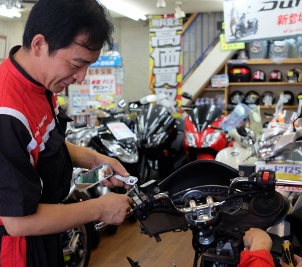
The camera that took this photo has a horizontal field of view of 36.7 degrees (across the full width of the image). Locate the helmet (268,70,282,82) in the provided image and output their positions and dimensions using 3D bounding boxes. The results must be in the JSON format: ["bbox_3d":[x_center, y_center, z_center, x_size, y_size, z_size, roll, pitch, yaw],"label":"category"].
[{"bbox_3d":[2.209,-1.013,8.049,0.235,0.215,0.275,2,6,25],"label":"helmet"}]

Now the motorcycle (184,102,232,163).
[{"bbox_3d":[0.900,0.198,6.200,0.730,1.160,2.030,2,6,20],"label":"motorcycle"}]

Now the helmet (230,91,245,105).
[{"bbox_3d":[1.560,-0.632,8.206,0.250,0.260,0.300,1,5,14],"label":"helmet"}]

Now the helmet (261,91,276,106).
[{"bbox_3d":[2.086,-0.617,8.079,0.250,0.260,0.300,1,5,14],"label":"helmet"}]

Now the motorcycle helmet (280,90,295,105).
[{"bbox_3d":[2.400,-0.617,8.001,0.250,0.260,0.300,3,6,28],"label":"motorcycle helmet"}]

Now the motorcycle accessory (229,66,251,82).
[{"bbox_3d":[1.585,-1.043,8.100,0.390,0.280,0.360,1,5,10],"label":"motorcycle accessory"}]

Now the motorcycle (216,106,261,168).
[{"bbox_3d":[0.900,0.352,4.700,0.660,1.080,1.700,1,5,13],"label":"motorcycle"}]

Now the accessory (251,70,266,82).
[{"bbox_3d":[1.932,-1.021,8.116,0.235,0.215,0.275,2,6,25],"label":"accessory"}]

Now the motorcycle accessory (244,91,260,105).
[{"bbox_3d":[1.816,-0.629,8.145,0.250,0.260,0.300,1,5,14],"label":"motorcycle accessory"}]

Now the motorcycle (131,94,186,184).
[{"bbox_3d":[0.200,0.267,5.150,0.740,1.170,2.050,1,5,17],"label":"motorcycle"}]

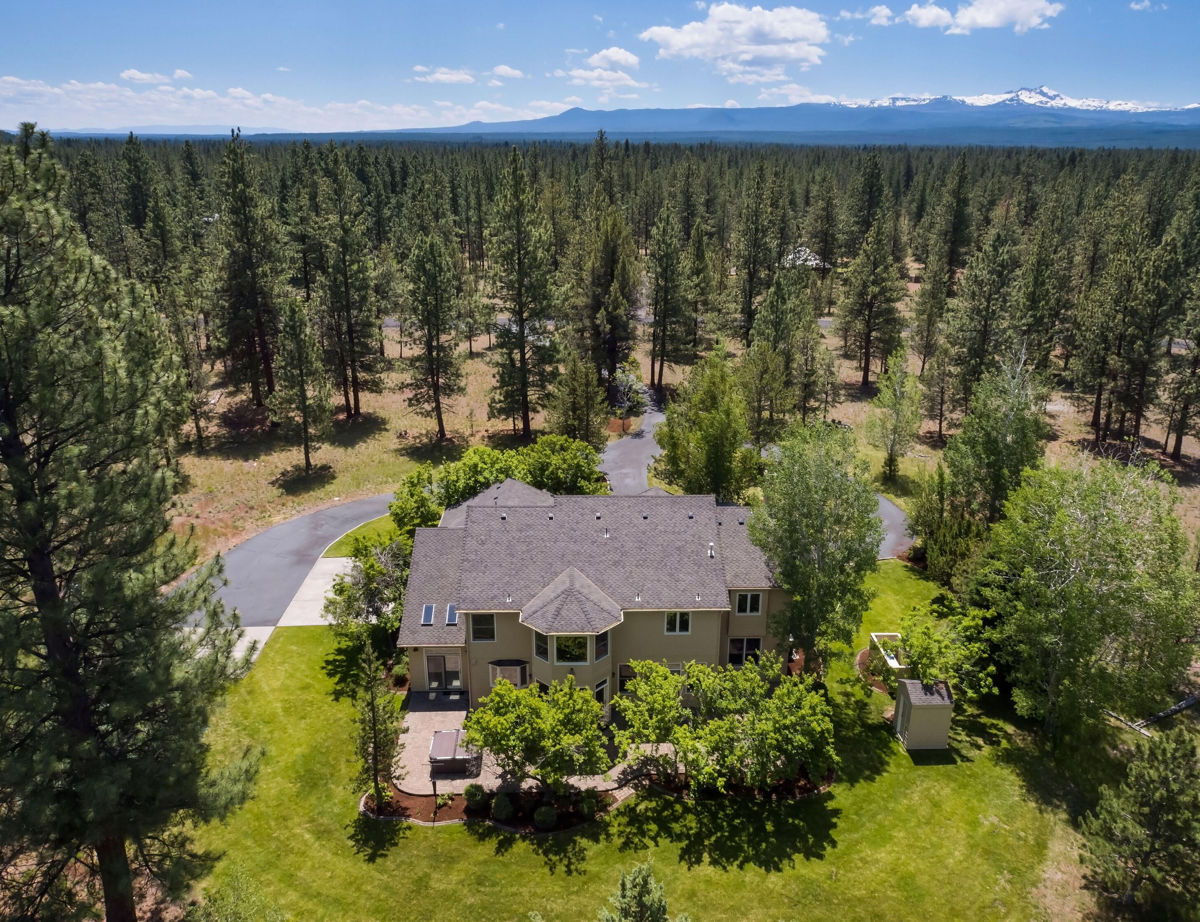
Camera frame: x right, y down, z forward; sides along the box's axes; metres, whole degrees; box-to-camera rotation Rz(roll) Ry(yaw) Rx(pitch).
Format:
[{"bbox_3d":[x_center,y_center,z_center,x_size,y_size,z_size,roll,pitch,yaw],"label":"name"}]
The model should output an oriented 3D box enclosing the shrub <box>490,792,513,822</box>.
[{"bbox_3d":[-4.180,14.627,36.192,0.970,1.250,0.970,0,21,0],"label":"shrub"}]

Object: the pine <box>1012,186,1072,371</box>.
[{"bbox_3d":[51.700,-20.725,99.404,6.400,21.700,6.400,0,21,0],"label":"pine"}]

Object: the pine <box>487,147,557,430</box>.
[{"bbox_3d":[-6.885,-14.238,75.700,6.500,25.810,6.500,1,21,0],"label":"pine"}]

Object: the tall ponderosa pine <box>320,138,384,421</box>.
[{"bbox_3d":[-24.054,-16.452,81.301,6.400,25.680,6.400,1,21,0],"label":"tall ponderosa pine"}]

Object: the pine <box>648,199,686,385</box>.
[{"bbox_3d":[7.331,-18.353,96.355,4.200,20.640,4.200,0,20,0],"label":"pine"}]

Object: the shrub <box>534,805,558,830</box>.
[{"bbox_3d":[-2.261,14.719,35.191,1.000,0.950,1.000,0,20,0],"label":"shrub"}]

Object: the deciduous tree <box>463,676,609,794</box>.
[{"bbox_3d":[-2.692,12.033,36.181,6.000,5.300,5.500,0,20,0],"label":"deciduous tree"}]

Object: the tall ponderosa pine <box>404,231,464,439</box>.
[{"bbox_3d":[-15.323,-11.318,78.809,5.500,19.390,5.400,0,20,0],"label":"tall ponderosa pine"}]

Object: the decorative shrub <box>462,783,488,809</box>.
[{"bbox_3d":[-5.420,14.417,36.915,1.080,1.120,1.080,0,21,0],"label":"decorative shrub"}]

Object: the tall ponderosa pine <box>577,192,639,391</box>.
[{"bbox_3d":[1.102,-18.130,94.110,6.400,21.720,6.200,0,20,0],"label":"tall ponderosa pine"}]

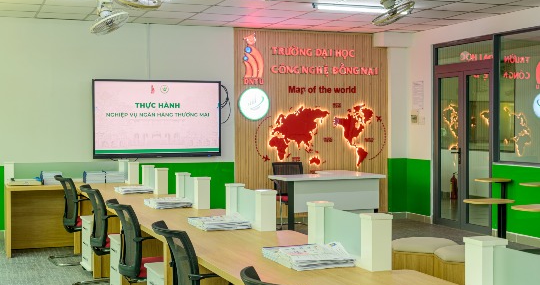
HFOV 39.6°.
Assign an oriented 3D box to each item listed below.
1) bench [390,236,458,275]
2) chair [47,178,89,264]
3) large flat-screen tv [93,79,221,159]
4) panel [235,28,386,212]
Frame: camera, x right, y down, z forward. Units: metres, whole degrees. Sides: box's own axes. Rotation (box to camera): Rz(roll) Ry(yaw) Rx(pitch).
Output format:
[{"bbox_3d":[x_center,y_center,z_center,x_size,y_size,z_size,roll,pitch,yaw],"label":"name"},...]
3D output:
[{"bbox_3d":[1.288,1.034,6.212,0.560,0.430,0.450,0,1,23],"label":"bench"},{"bbox_3d":[-1.928,0.778,7.823,0.600,0.900,0.550,-1,1,-25],"label":"chair"},{"bbox_3d":[-1.454,-0.303,9.799,1.690,0.990,0.070,-1,1,-22],"label":"large flat-screen tv"},{"bbox_3d":[0.638,-0.250,10.661,2.404,2.650,0.050,-1,1,-22],"label":"panel"}]

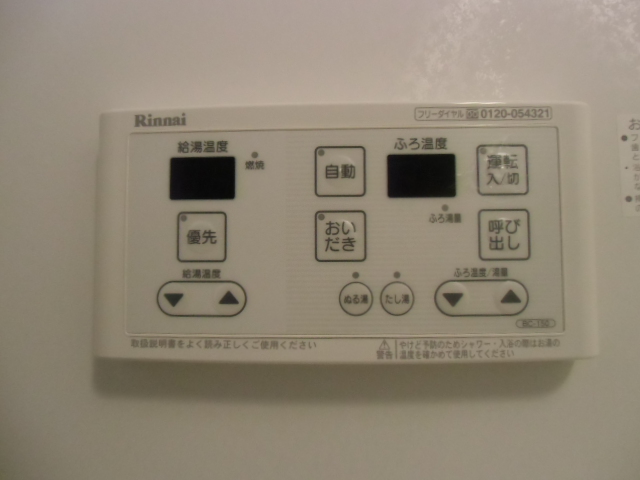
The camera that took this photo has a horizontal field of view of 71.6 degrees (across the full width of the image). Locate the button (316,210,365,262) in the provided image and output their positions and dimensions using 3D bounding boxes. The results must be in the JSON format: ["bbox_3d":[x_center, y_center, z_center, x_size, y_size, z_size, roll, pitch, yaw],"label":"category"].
[{"bbox_3d":[0.008,-0.002,0.178,0.020,0.020,0.003,0,-3,2],"label":"button"}]

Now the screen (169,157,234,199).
[{"bbox_3d":[-0.048,-0.025,0.181,0.027,0.017,0.003,0,-3,2],"label":"screen"}]

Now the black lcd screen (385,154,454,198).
[{"bbox_3d":[0.041,-0.026,0.178,0.027,0.017,0.003,0,-3,2],"label":"black lcd screen"}]

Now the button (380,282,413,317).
[{"bbox_3d":[0.031,0.023,0.176,0.013,0.013,0.003,0,-3,2],"label":"button"}]

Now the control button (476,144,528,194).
[{"bbox_3d":[0.073,-0.028,0.177,0.020,0.020,0.003,0,-3,2],"label":"control button"}]

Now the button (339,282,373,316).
[{"bbox_3d":[0.014,0.023,0.176,0.013,0.013,0.003,0,-3,2],"label":"button"}]

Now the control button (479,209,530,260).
[{"bbox_3d":[0.073,-0.002,0.176,0.020,0.020,0.003,0,-3,2],"label":"control button"}]

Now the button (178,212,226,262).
[{"bbox_3d":[-0.048,-0.001,0.180,0.020,0.020,0.003,0,-3,2],"label":"button"}]

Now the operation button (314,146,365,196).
[{"bbox_3d":[0.008,-0.028,0.179,0.020,0.020,0.003,0,-3,2],"label":"operation button"}]

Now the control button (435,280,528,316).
[{"bbox_3d":[0.064,0.023,0.174,0.036,0.014,0.003,-1,-3,1],"label":"control button"}]

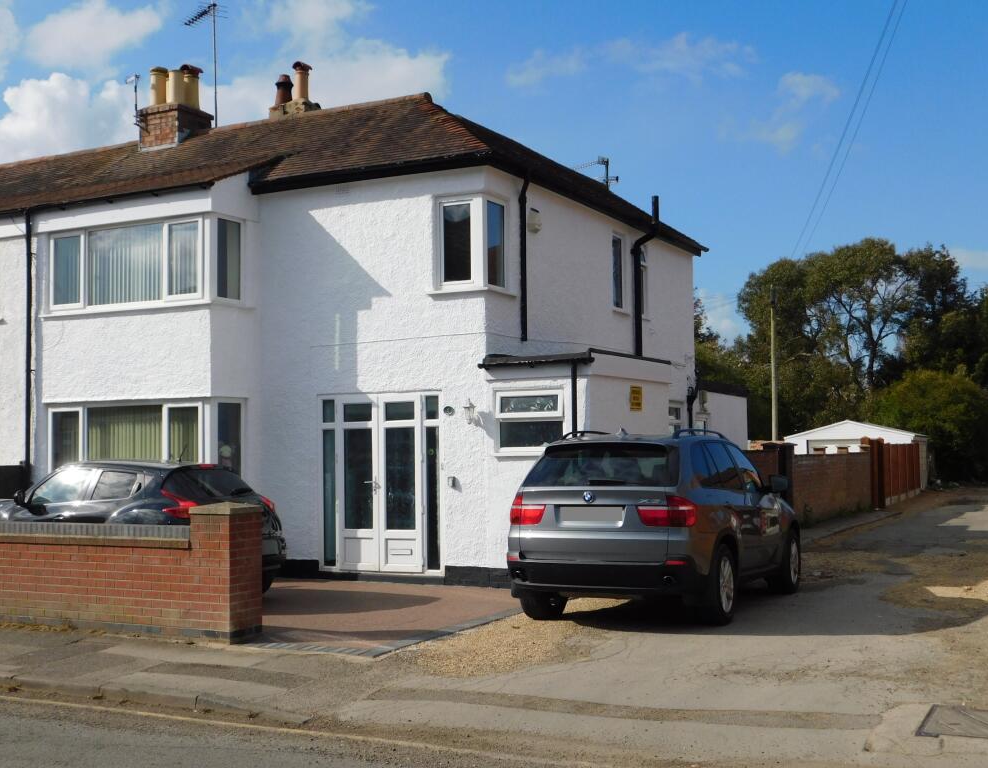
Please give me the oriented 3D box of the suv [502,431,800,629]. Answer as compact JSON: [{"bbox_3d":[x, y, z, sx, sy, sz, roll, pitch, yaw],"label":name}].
[{"bbox_3d":[1.865,1.409,12.301,1.960,1.770,4.860,-3,-5,25],"label":"suv"}]

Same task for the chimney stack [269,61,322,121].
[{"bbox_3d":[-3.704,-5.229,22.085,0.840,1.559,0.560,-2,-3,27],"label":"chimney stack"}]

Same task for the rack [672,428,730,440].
[{"bbox_3d":[2.023,0.495,11.462,0.070,0.100,1.950,-3,-5,25],"label":"rack"}]

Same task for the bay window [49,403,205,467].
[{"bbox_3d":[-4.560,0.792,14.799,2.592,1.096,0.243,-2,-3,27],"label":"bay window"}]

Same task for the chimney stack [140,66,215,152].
[{"bbox_3d":[-5.139,-4.477,19.179,0.870,1.530,0.860,-2,-3,27],"label":"chimney stack"}]

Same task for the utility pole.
[{"bbox_3d":[10.415,0.203,43.948,0.260,7.802,0.260,-2,-3,27],"label":"utility pole"}]

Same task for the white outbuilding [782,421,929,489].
[{"bbox_3d":[13.943,2.743,45.265,4.500,2.660,5.400,-2,-3,25],"label":"white outbuilding"}]

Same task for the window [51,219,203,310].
[{"bbox_3d":[-4.590,-1.482,14.917,2.592,1.065,0.243,-2,-3,27],"label":"window"}]

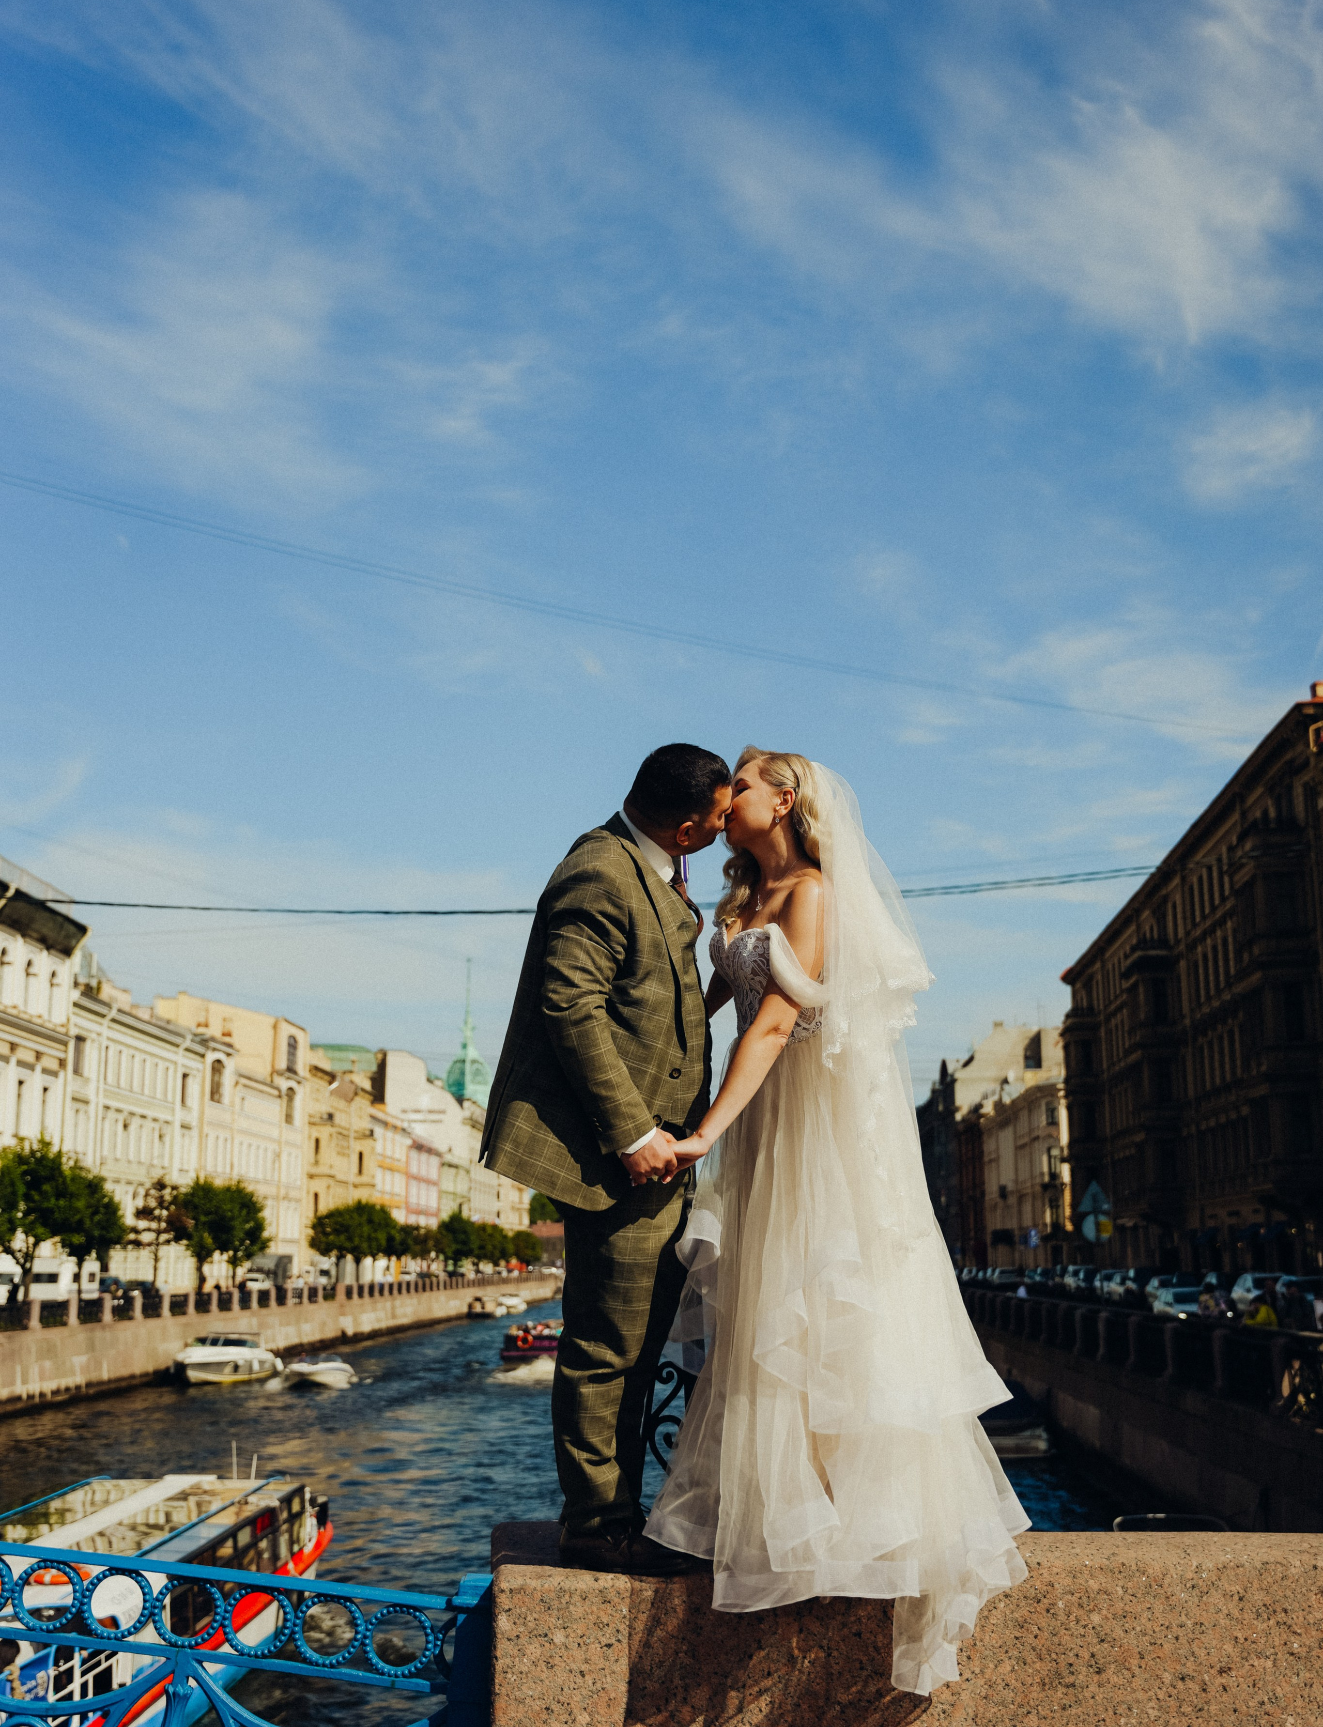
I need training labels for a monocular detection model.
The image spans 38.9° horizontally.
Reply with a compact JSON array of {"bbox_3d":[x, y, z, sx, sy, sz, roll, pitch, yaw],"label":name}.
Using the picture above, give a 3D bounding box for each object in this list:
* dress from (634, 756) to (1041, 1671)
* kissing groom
[{"bbox_3d":[0.363,0.667,3.917,0.700,1.900,0.630,5,-13,-24],"label":"dress"},{"bbox_3d":[-0.113,0.582,3.987,0.450,1.710,0.520,-6,-13,24],"label":"kissing groom"}]

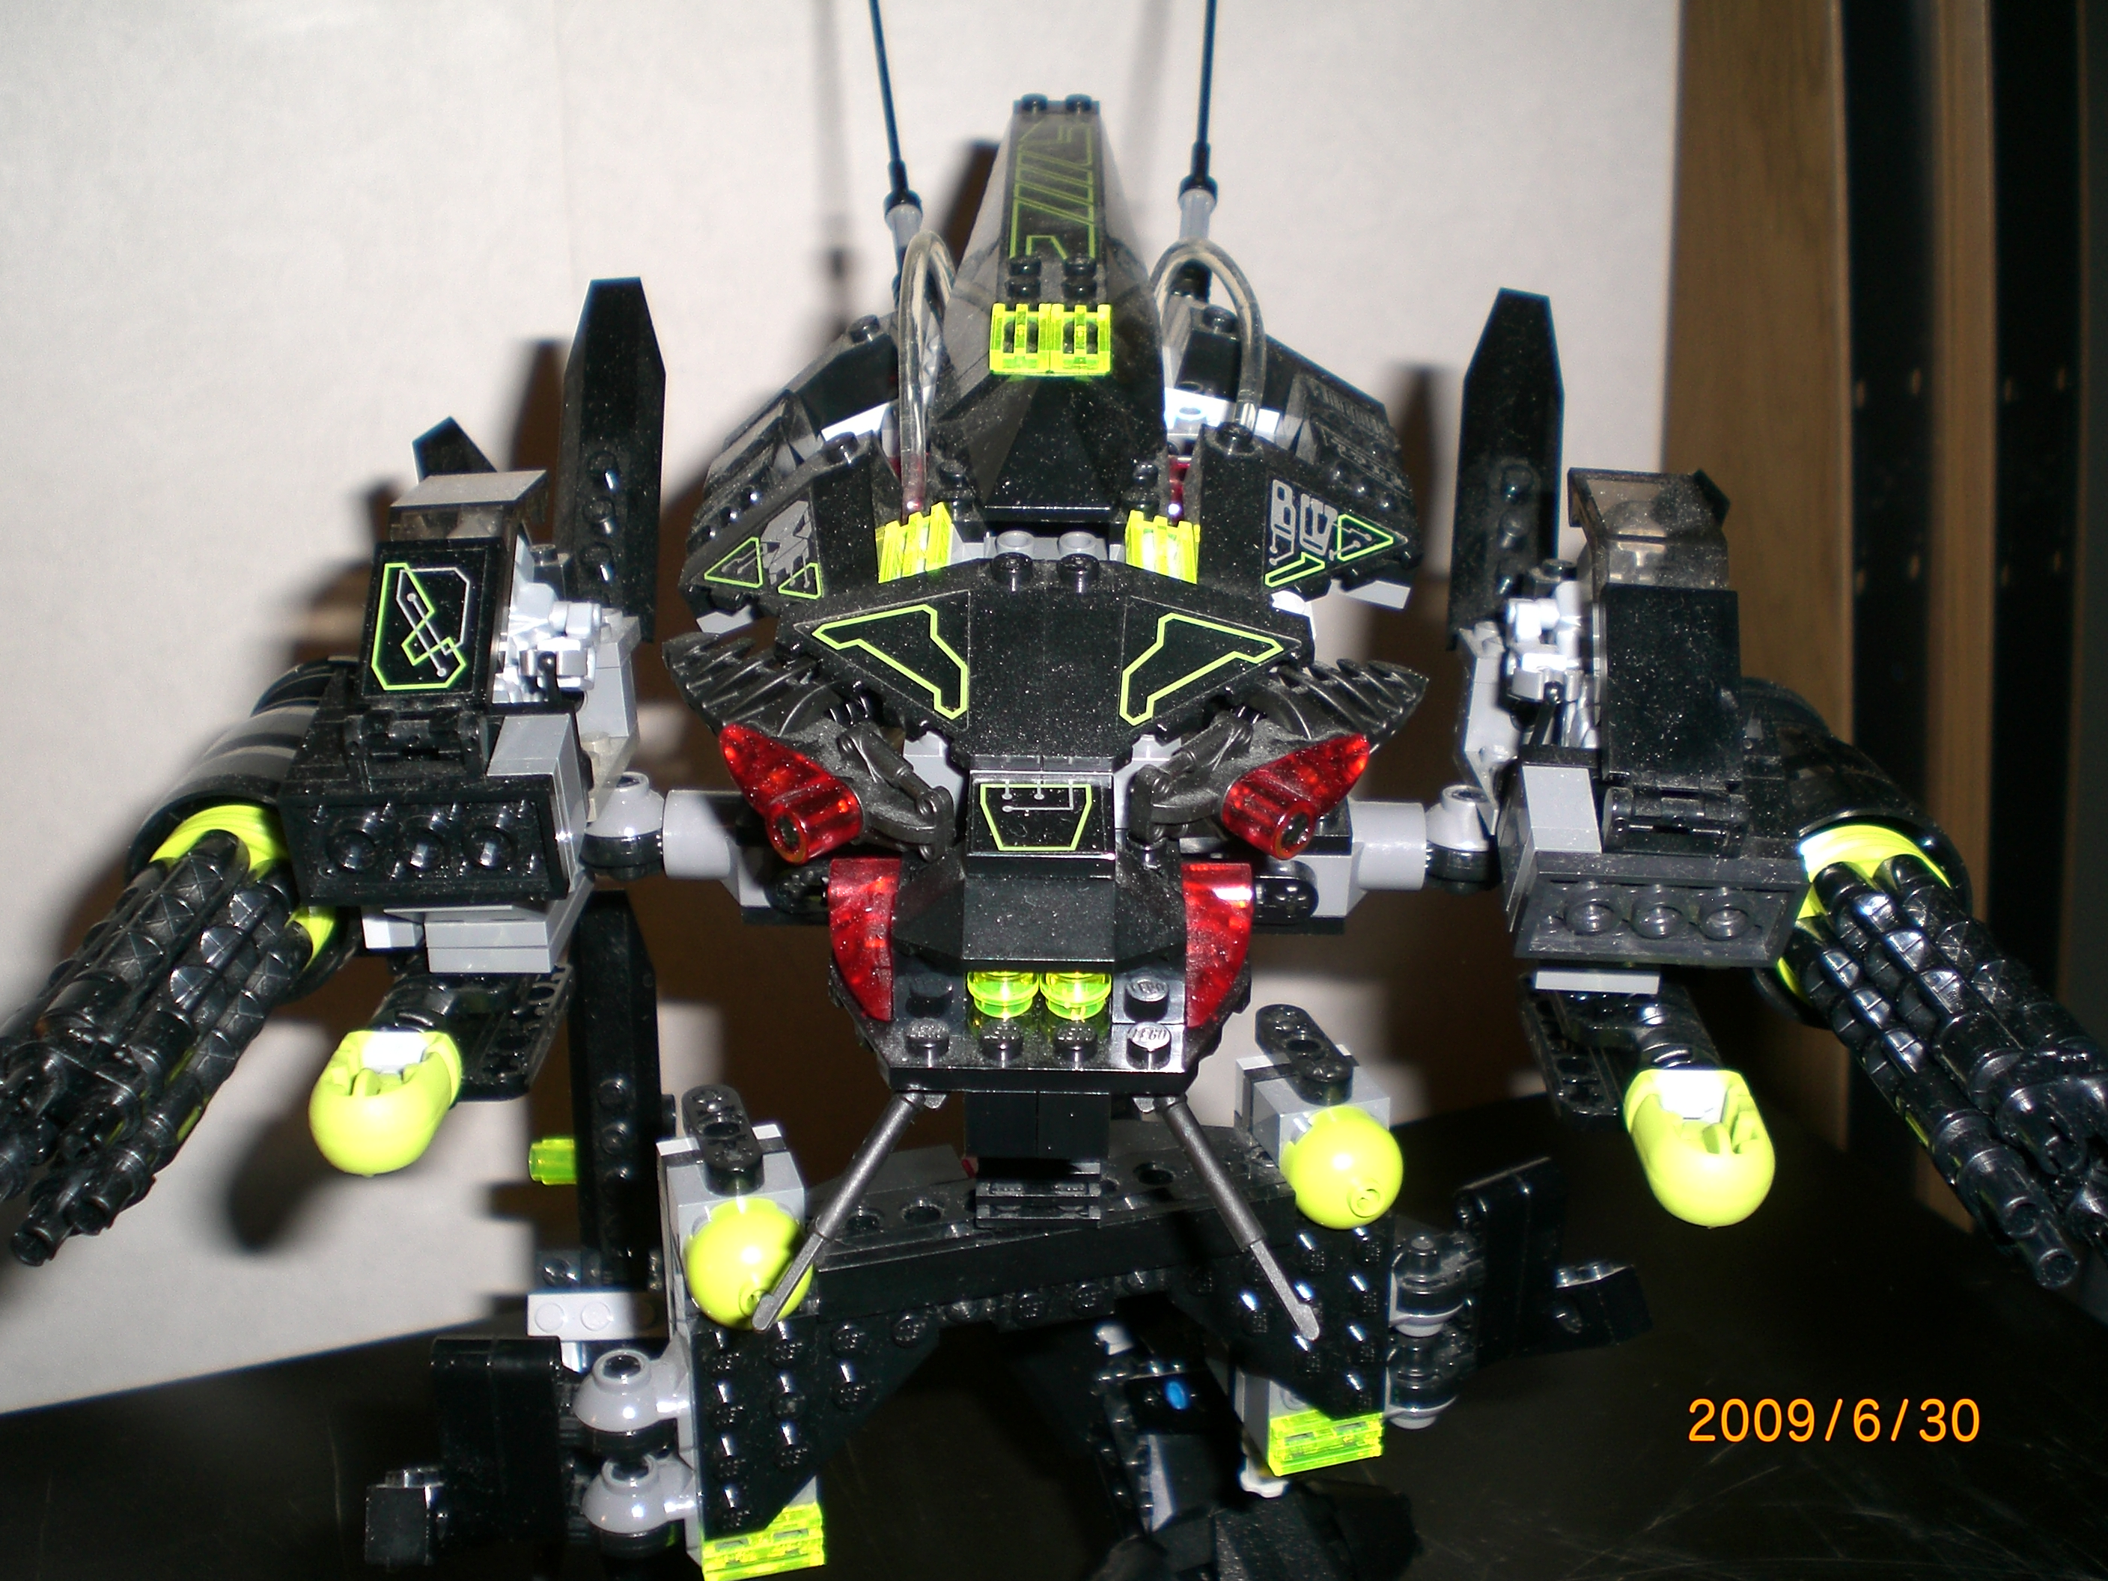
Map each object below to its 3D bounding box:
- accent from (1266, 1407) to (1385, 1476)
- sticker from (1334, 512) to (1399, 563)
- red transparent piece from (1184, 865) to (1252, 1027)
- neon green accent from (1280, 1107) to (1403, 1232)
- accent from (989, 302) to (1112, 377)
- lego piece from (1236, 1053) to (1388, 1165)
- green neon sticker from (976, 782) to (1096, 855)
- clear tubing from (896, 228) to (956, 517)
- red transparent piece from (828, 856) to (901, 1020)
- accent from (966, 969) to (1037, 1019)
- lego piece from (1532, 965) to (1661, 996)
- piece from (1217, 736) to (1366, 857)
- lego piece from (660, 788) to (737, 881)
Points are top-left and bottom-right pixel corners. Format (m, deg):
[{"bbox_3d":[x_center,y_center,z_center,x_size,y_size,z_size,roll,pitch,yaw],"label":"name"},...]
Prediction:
[{"bbox_3d":[0.039,0.091,0.324,0.016,0.008,0.003,-7,22,-15],"label":"accent"},{"bbox_3d":[0.041,-0.031,0.301,0.009,0.001,0.011,26,40,-16],"label":"sticker"},{"bbox_3d":[0.019,0.018,0.264,0.009,0.007,0.028,1,35,-1],"label":"red transparent piece"},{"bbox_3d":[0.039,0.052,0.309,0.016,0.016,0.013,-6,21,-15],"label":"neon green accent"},{"bbox_3d":[0.000,-0.060,0.310,0.016,0.003,0.016,0,37,0],"label":"accent"},{"bbox_3d":[0.035,0.044,0.315,0.016,0.010,0.016,-6,21,-15],"label":"lego piece"},{"bbox_3d":[-0.002,0.003,0.255,0.013,0.001,0.012,0,38,0],"label":"green neon sticker"},{"bbox_3d":[-0.015,-0.052,0.291,0.009,0.036,0.013,0,26,0],"label":"clear tubing"},{"bbox_3d":[-0.021,0.017,0.261,0.008,0.007,0.020,-2,57,-2],"label":"red transparent piece"},{"bbox_3d":[-0.005,0.021,0.257,0.008,0.005,0.008,1,35,0],"label":"accent"},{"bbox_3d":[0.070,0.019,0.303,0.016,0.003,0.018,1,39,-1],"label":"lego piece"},{"bbox_3d":[0.029,0.000,0.265,0.021,0.008,0.008,-35,41,-27],"label":"piece"},{"bbox_3d":[-0.052,0.006,0.337,0.011,0.013,0.013,0,20,0],"label":"lego piece"}]

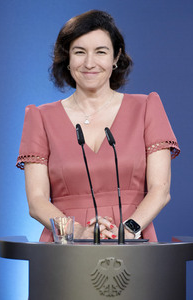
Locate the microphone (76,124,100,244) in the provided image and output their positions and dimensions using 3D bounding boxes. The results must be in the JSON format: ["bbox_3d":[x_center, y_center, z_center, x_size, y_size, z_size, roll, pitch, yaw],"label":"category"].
[{"bbox_3d":[-0.025,0.094,5.130,0.060,0.328,0.130,0,1,-11],"label":"microphone"}]

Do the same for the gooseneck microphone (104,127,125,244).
[{"bbox_3d":[0.049,0.097,5.130,0.055,0.322,0.130,0,1,-11],"label":"gooseneck microphone"}]

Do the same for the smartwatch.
[{"bbox_3d":[0.099,0.223,5.260,0.038,0.056,0.046,-44,-8,-45],"label":"smartwatch"}]

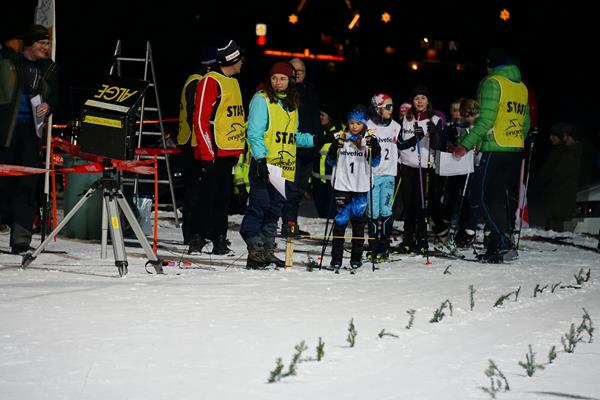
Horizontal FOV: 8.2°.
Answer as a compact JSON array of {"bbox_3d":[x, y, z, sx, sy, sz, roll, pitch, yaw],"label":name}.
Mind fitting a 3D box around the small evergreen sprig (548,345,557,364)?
[{"bbox_3d":[1.394,0.853,23.000,0.048,0.110,0.050,0,2,0],"label":"small evergreen sprig"}]

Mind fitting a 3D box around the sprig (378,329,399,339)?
[{"bbox_3d":[0.554,0.838,26.100,0.125,0.060,0.080,1,2,0],"label":"sprig"}]

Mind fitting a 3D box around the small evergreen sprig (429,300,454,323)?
[{"bbox_3d":[0.900,0.715,26.700,0.155,0.140,0.090,1,1,0],"label":"small evergreen sprig"}]

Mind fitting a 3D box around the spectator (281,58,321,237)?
[{"bbox_3d":[-0.015,-0.515,41.300,0.530,1.770,0.360,0,2,14],"label":"spectator"}]

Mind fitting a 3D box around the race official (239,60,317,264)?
[{"bbox_3d":[-0.173,-0.291,35.100,0.560,1.740,0.460,0,2,-34],"label":"race official"}]

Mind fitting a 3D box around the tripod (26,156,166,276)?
[{"bbox_3d":[-1.688,0.126,33.900,1.130,0.940,1.080,0,2,0],"label":"tripod"}]

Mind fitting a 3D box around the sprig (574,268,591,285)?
[{"bbox_3d":[2.204,0.599,32.500,0.125,0.125,0.110,1,2,0],"label":"sprig"}]

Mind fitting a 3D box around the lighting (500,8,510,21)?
[{"bbox_3d":[7.399,-6.679,150.000,0.400,0.440,0.200,1,2,0],"label":"lighting"}]

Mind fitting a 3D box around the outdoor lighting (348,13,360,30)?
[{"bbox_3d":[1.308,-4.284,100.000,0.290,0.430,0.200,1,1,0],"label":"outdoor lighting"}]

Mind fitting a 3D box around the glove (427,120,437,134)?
[{"bbox_3d":[1.155,-0.637,36.600,0.090,0.125,0.100,1,1,11],"label":"glove"}]

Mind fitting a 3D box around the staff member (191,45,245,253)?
[{"bbox_3d":[-0.723,-0.464,36.500,0.380,1.865,0.530,2,2,44],"label":"staff member"}]

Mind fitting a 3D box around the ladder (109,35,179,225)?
[{"bbox_3d":[-1.812,-0.698,44.400,0.680,2.000,1.100,2,2,26],"label":"ladder"}]

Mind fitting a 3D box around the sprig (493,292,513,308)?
[{"bbox_3d":[1.393,0.690,28.600,0.140,0.110,0.090,0,2,0],"label":"sprig"}]

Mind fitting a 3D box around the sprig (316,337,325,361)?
[{"bbox_3d":[0.111,0.806,22.600,0.045,0.130,0.045,1,1,0],"label":"sprig"}]

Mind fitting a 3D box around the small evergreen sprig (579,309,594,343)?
[{"bbox_3d":[1.698,0.747,24.700,0.100,0.195,0.090,0,2,0],"label":"small evergreen sprig"}]

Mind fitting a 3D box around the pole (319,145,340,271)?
[{"bbox_3d":[0.255,0.041,34.250,0.070,1.090,0.070,9,9,0],"label":"pole"}]

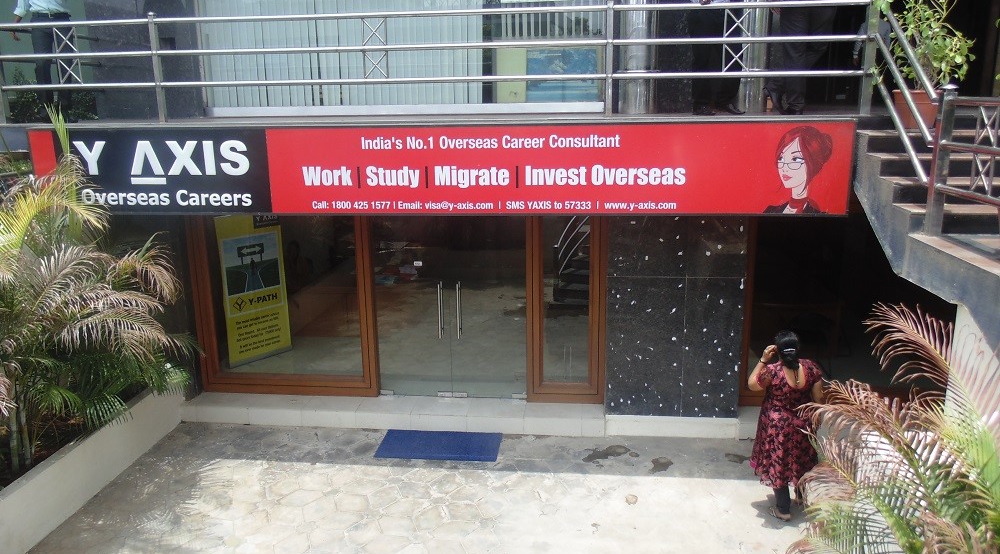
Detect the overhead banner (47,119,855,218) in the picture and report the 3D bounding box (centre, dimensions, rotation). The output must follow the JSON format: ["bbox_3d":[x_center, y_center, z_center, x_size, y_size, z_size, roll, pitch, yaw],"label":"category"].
[{"bbox_3d":[-0.720,-0.956,6.464,7.391,0.806,0.150,1,12,6],"label":"overhead banner"}]

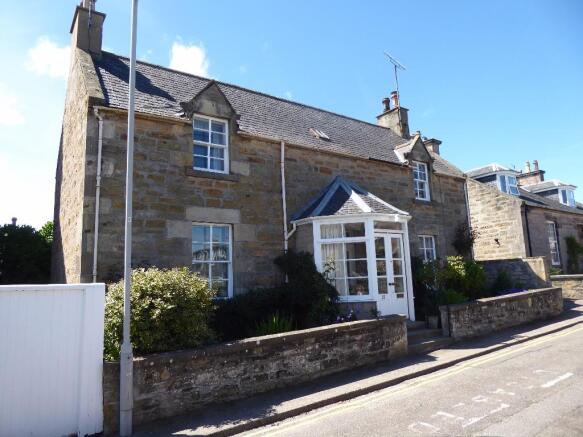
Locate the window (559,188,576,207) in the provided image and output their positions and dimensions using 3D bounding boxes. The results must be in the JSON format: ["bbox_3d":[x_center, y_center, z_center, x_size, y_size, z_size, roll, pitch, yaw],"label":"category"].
[{"bbox_3d":[13.496,-1.027,20.711,1.350,1.000,0.400,5,-13,-34],"label":"window"}]

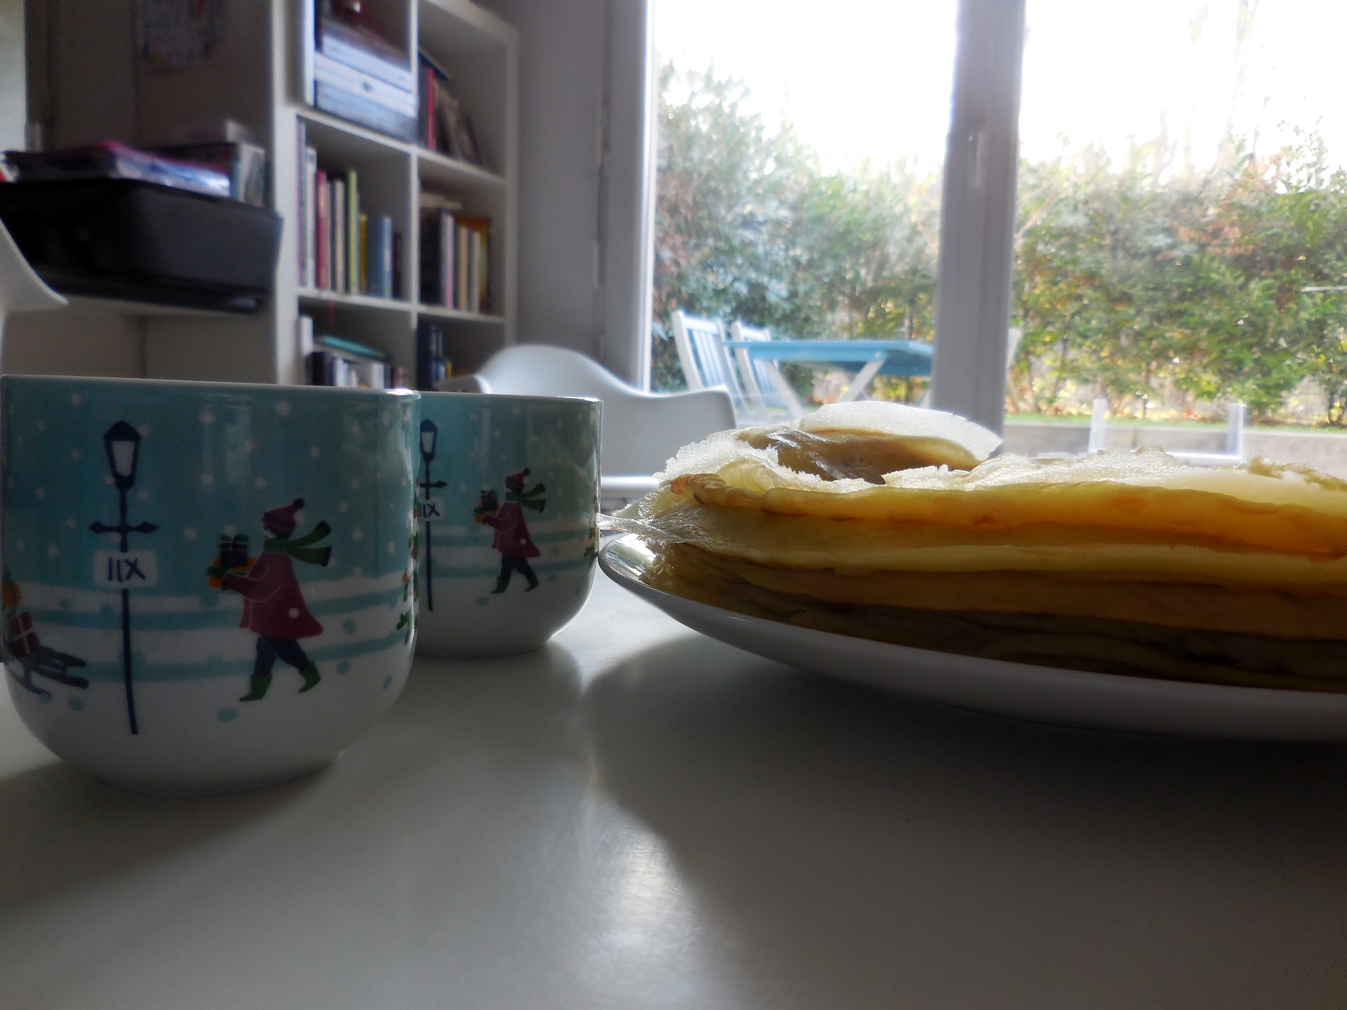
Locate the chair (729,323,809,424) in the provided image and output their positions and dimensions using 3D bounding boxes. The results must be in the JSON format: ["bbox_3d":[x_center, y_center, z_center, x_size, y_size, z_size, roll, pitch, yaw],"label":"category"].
[{"bbox_3d":[0.612,-0.445,4.884,0.540,0.890,0.450,5,6,29],"label":"chair"}]

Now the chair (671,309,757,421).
[{"bbox_3d":[0.325,-0.403,4.364,0.540,0.890,0.450,5,6,29],"label":"chair"}]

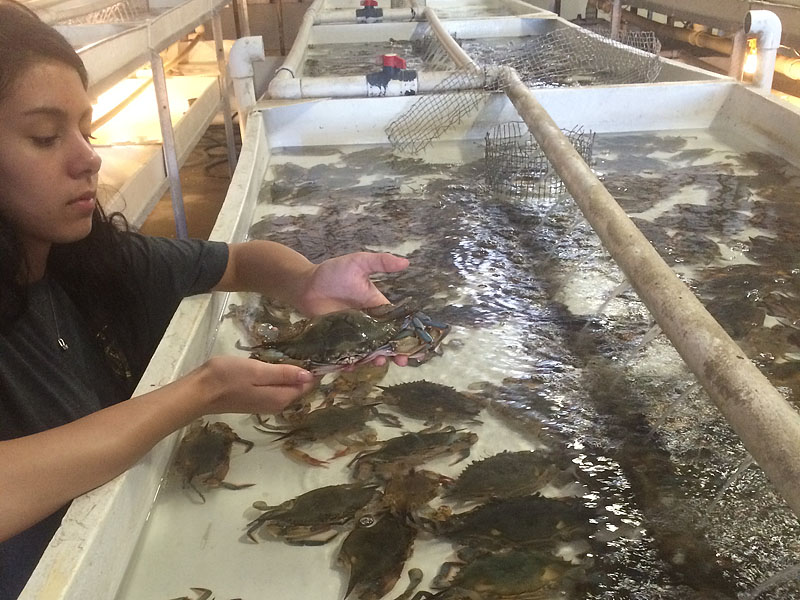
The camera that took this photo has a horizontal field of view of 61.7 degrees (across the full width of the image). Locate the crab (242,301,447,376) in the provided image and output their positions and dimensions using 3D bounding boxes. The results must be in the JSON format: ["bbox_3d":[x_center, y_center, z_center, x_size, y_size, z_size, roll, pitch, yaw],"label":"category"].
[{"bbox_3d":[-0.056,0.038,0.700,0.200,0.052,0.090,-8,26,-11],"label":"crab"}]

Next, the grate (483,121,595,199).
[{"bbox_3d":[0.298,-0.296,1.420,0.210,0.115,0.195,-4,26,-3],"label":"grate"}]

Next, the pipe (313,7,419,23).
[{"bbox_3d":[-0.166,-1.369,3.220,0.530,0.070,0.070,-4,28,-3],"label":"pipe"}]

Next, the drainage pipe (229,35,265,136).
[{"bbox_3d":[-0.375,-0.523,1.650,0.080,0.245,0.058,-4,26,-3],"label":"drainage pipe"}]

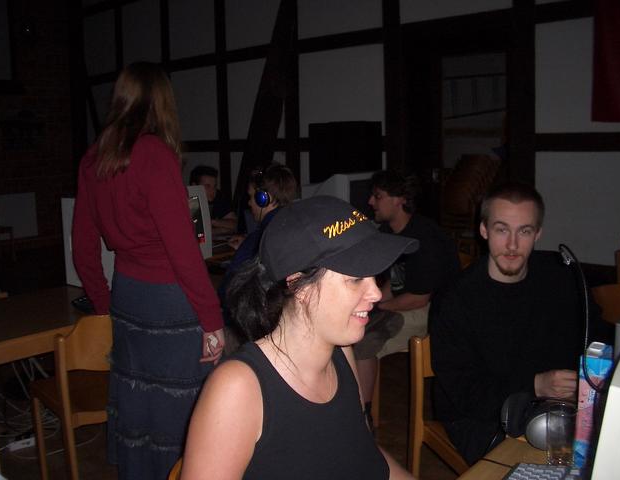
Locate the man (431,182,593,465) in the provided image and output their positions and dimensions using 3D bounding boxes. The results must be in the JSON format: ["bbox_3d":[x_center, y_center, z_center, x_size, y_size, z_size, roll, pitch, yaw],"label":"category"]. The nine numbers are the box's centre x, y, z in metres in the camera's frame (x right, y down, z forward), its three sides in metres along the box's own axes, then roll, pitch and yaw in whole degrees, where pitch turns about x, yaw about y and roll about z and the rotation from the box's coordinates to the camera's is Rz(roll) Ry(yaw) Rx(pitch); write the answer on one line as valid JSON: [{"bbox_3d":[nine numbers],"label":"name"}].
[{"bbox_3d":[0.649,0.484,1.853,0.540,1.270,0.720,-5,9,-25],"label":"man"}]

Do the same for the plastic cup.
[{"bbox_3d":[0.529,0.401,1.355,0.063,0.124,0.063,-1,8,0],"label":"plastic cup"}]

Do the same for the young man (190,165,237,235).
[{"bbox_3d":[-0.586,0.178,4.099,0.520,1.270,0.720,-8,10,-37],"label":"young man"}]

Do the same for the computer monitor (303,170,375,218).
[{"bbox_3d":[0.162,-0.195,4.172,0.410,0.440,0.420,5,11,39],"label":"computer monitor"}]

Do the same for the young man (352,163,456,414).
[{"bbox_3d":[0.446,0.289,3.240,0.680,1.260,0.480,-3,9,-11],"label":"young man"}]

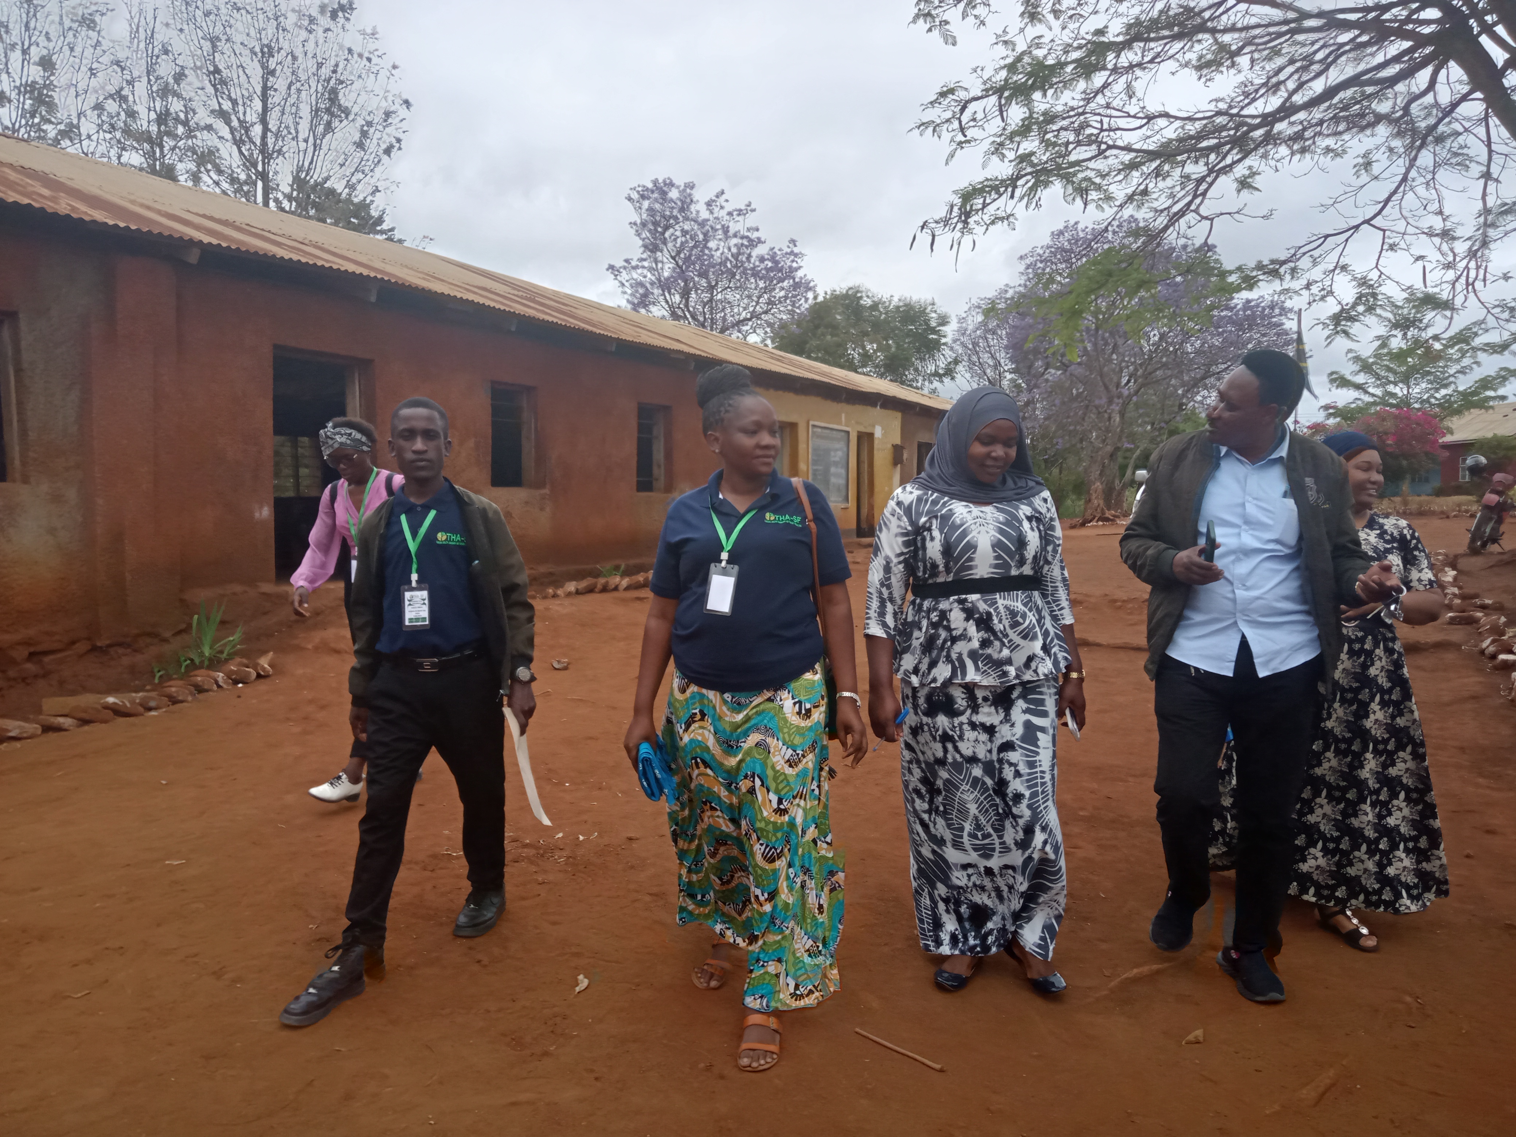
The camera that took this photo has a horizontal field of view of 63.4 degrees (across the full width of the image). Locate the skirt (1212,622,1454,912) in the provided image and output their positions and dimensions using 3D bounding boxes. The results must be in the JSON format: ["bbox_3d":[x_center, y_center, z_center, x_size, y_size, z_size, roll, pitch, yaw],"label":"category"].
[{"bbox_3d":[1.790,0.590,3.910,0.600,0.880,0.500,0,3,-3],"label":"skirt"}]

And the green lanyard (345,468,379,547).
[{"bbox_3d":[-1.643,-0.249,5.100,0.160,0.350,0.140,1,3,5],"label":"green lanyard"}]

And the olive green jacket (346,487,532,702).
[{"bbox_3d":[-0.917,0.070,3.550,0.500,0.650,0.300,1,3,18],"label":"olive green jacket"}]

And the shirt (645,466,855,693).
[{"bbox_3d":[-0.020,0.032,3.140,0.520,0.580,0.340,1,3,7],"label":"shirt"}]

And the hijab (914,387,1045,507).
[{"bbox_3d":[0.619,-0.337,3.400,0.360,0.350,0.310,0,3,-16],"label":"hijab"}]

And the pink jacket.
[{"bbox_3d":[-1.727,-0.149,5.220,0.500,0.530,0.320,1,3,22],"label":"pink jacket"}]

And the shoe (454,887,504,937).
[{"bbox_3d":[-0.850,1.035,3.810,0.108,0.125,0.280,1,3,5],"label":"shoe"}]

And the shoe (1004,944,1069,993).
[{"bbox_3d":[0.765,1.079,3.410,0.088,0.095,0.250,0,3,-12],"label":"shoe"}]

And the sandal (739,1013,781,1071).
[{"bbox_3d":[0.007,1.133,2.950,0.098,0.085,0.245,0,3,8],"label":"sandal"}]

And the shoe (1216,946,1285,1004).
[{"bbox_3d":[1.360,1.076,3.400,0.110,0.120,0.285,0,3,-3],"label":"shoe"}]

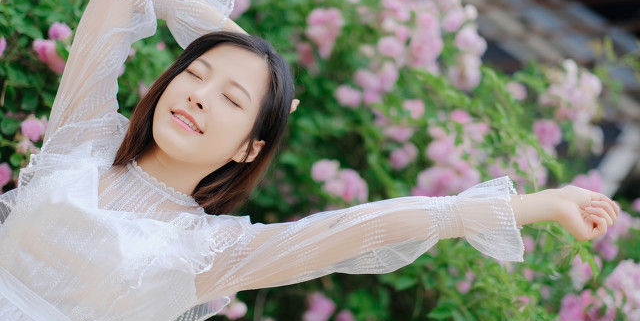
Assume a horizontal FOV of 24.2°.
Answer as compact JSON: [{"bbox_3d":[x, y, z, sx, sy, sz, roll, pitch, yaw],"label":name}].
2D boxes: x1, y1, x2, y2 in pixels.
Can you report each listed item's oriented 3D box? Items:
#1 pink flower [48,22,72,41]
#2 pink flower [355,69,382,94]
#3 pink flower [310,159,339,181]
[{"bbox_3d":[-0.417,-0.207,2.400,0.037,0.034,0.034,33,-1,14],"label":"pink flower"},{"bbox_3d":[0.092,-0.150,2.830,0.055,0.040,0.042,33,-1,10],"label":"pink flower"},{"bbox_3d":[0.010,0.018,2.720,0.053,0.040,0.042,6,0,11],"label":"pink flower"}]

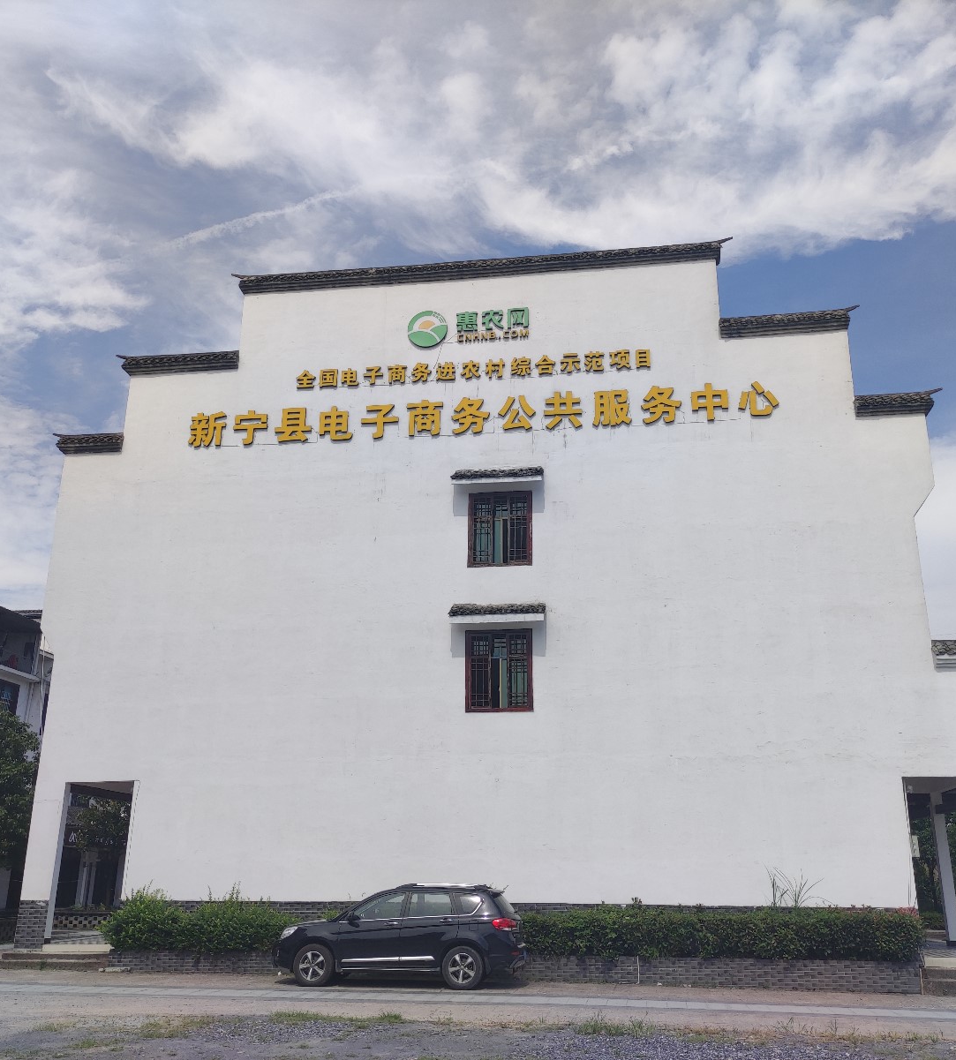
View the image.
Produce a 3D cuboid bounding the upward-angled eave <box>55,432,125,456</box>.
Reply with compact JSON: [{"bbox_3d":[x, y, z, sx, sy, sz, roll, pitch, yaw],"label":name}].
[{"bbox_3d":[-9.791,-2.182,25.705,1.880,0.650,0.680,-2,-18,8],"label":"upward-angled eave"}]

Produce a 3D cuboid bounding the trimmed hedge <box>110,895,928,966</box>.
[{"bbox_3d":[0.276,7.909,20.256,16.150,0.930,0.880,-2,-18,8],"label":"trimmed hedge"}]

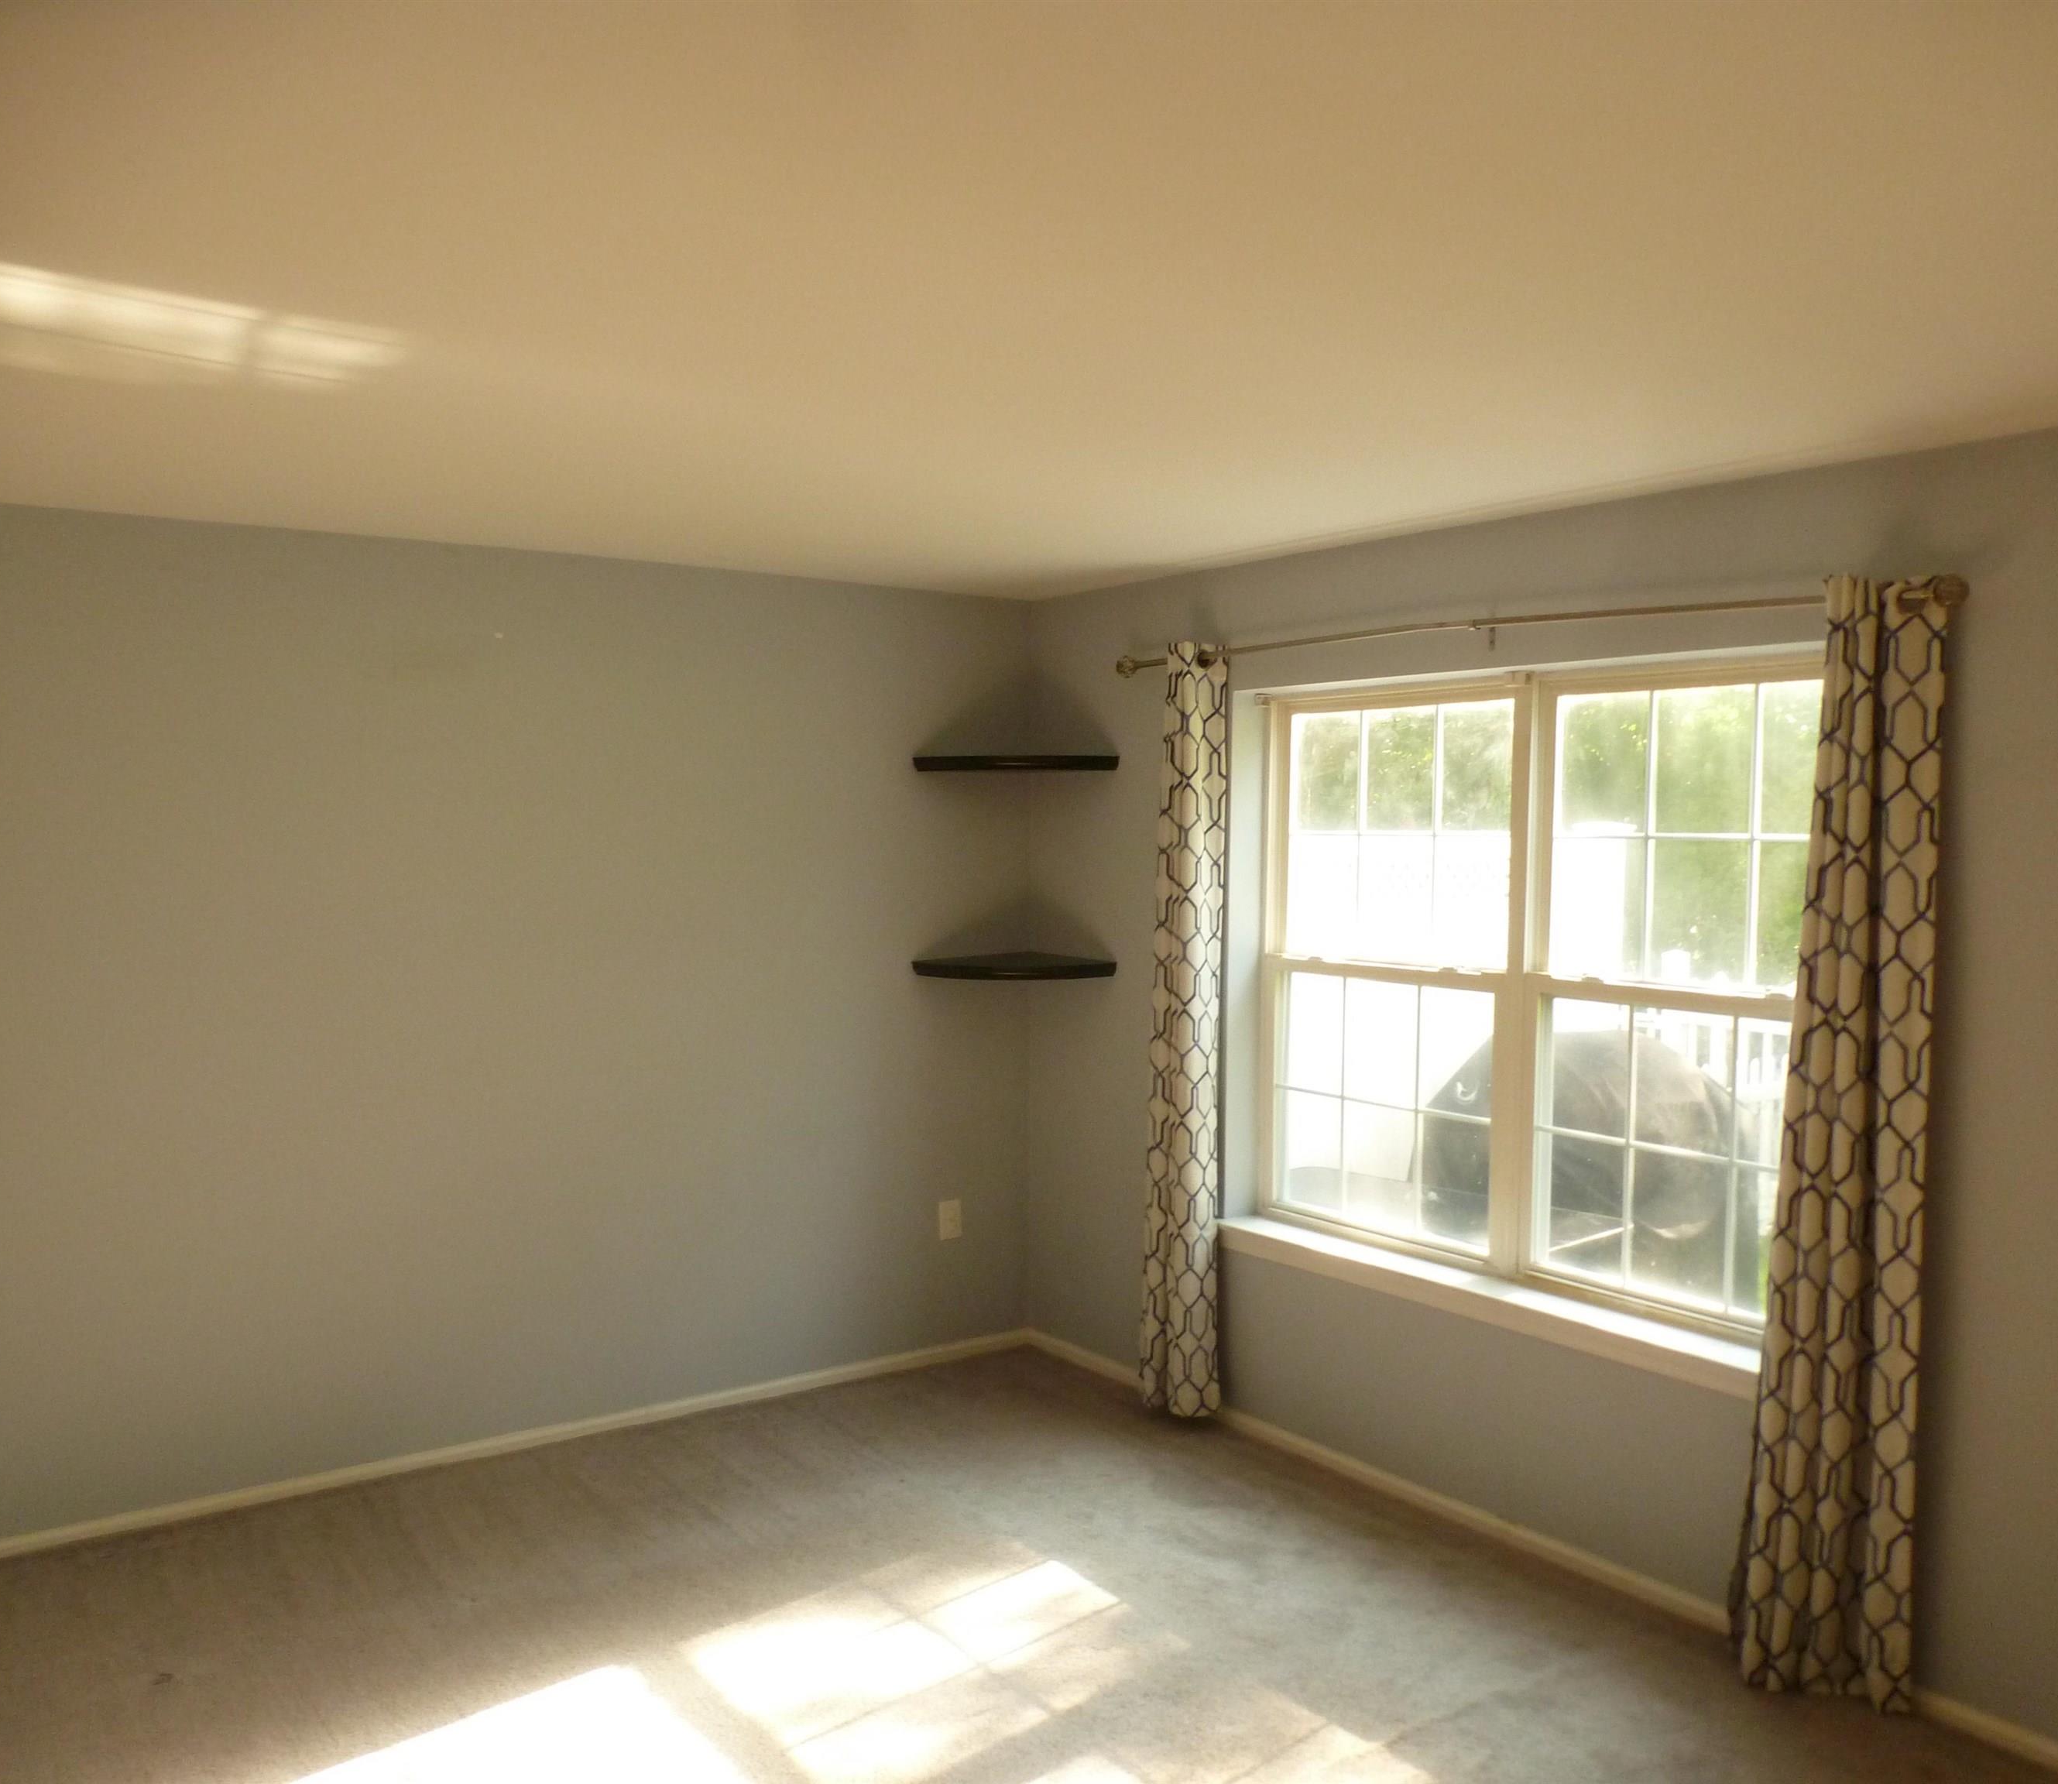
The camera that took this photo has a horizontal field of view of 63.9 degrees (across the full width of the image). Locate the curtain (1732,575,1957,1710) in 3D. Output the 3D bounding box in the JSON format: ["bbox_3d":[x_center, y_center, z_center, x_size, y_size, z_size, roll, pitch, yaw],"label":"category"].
[{"bbox_3d":[1.560,0.474,3.183,0.138,2.157,0.325,-2,3,-38],"label":"curtain"}]

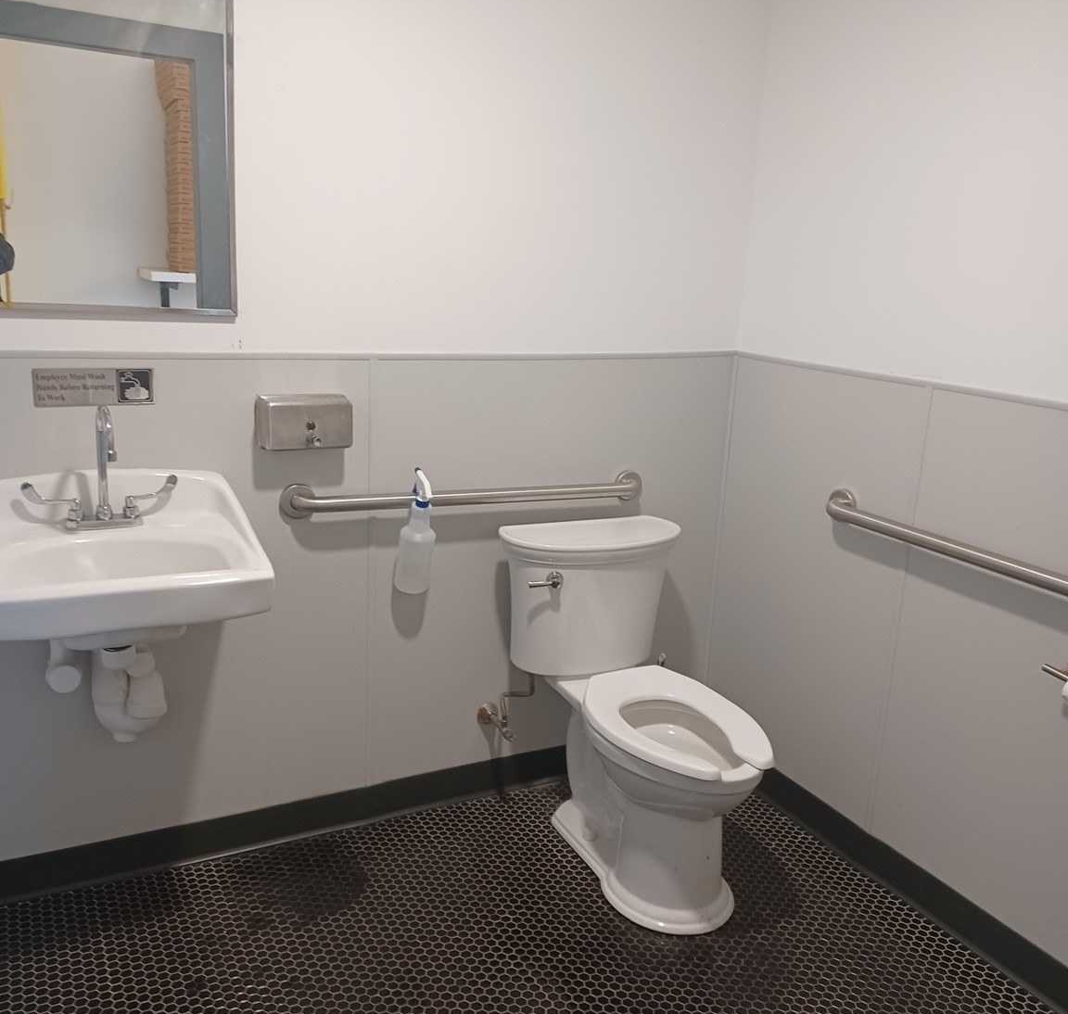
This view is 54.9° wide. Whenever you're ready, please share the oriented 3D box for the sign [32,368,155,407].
[{"bbox_3d":[-0.896,-0.244,2.103,0.229,0.077,0.005,-4,15,-27],"label":"sign"}]

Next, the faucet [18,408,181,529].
[{"bbox_3d":[-0.837,-0.070,2.001,0.290,0.250,0.175,-4,15,-27],"label":"faucet"}]

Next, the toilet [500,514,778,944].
[{"bbox_3d":[0.266,0.497,2.450,0.475,0.765,0.770,-4,15,-27],"label":"toilet"}]

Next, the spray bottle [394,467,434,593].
[{"bbox_3d":[-0.278,0.053,2.443,0.090,0.288,0.110,-4,27,-27],"label":"spray bottle"}]

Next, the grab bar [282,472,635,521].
[{"bbox_3d":[-0.127,-0.026,2.536,0.992,0.081,0.078,-3,15,-28],"label":"grab bar"}]

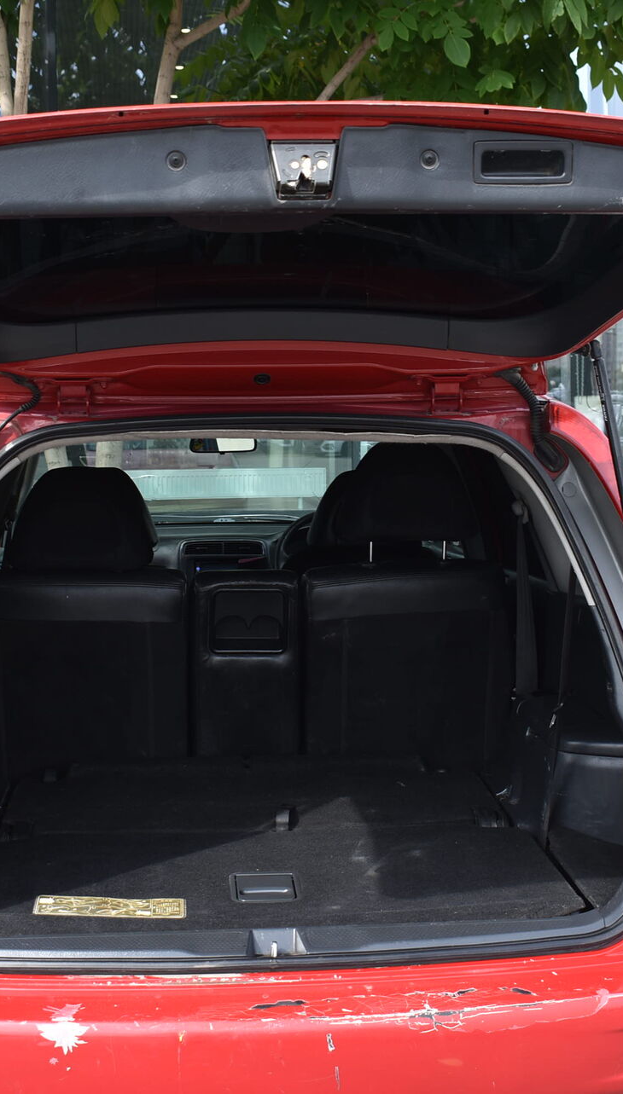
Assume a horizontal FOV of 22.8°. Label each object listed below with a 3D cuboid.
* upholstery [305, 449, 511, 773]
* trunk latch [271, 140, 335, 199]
[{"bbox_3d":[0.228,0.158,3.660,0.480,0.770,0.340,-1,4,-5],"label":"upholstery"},{"bbox_3d":[-0.009,-0.440,1.810,0.076,0.066,0.045,-1,4,-5],"label":"trunk latch"}]

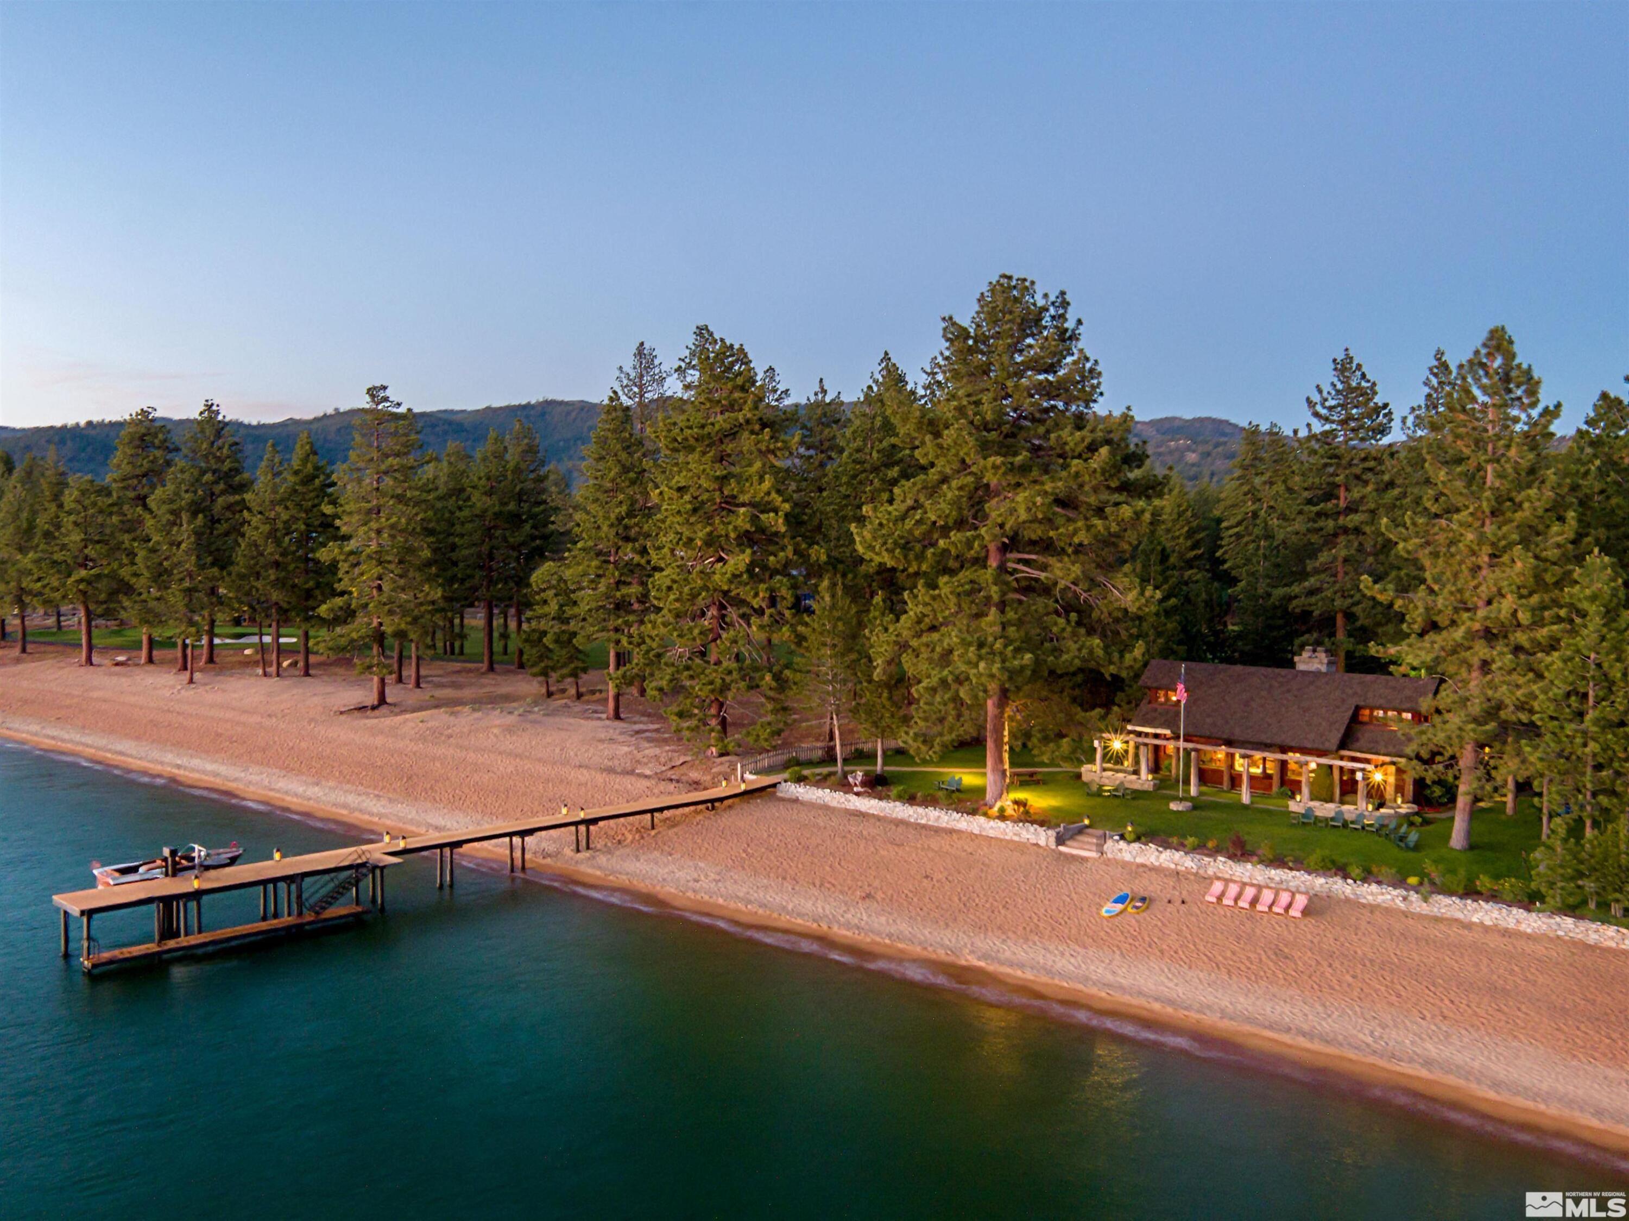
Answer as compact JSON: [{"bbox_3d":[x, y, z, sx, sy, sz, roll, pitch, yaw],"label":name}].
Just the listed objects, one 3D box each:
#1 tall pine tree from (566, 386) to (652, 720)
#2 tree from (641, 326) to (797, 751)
[{"bbox_3d":[-17.700,-4.950,123.500,7.600,28.800,7.600,0,2,0],"label":"tall pine tree"},{"bbox_3d":[-6.719,-4.955,99.059,10.657,29.535,10.657,0,2,-4],"label":"tree"}]

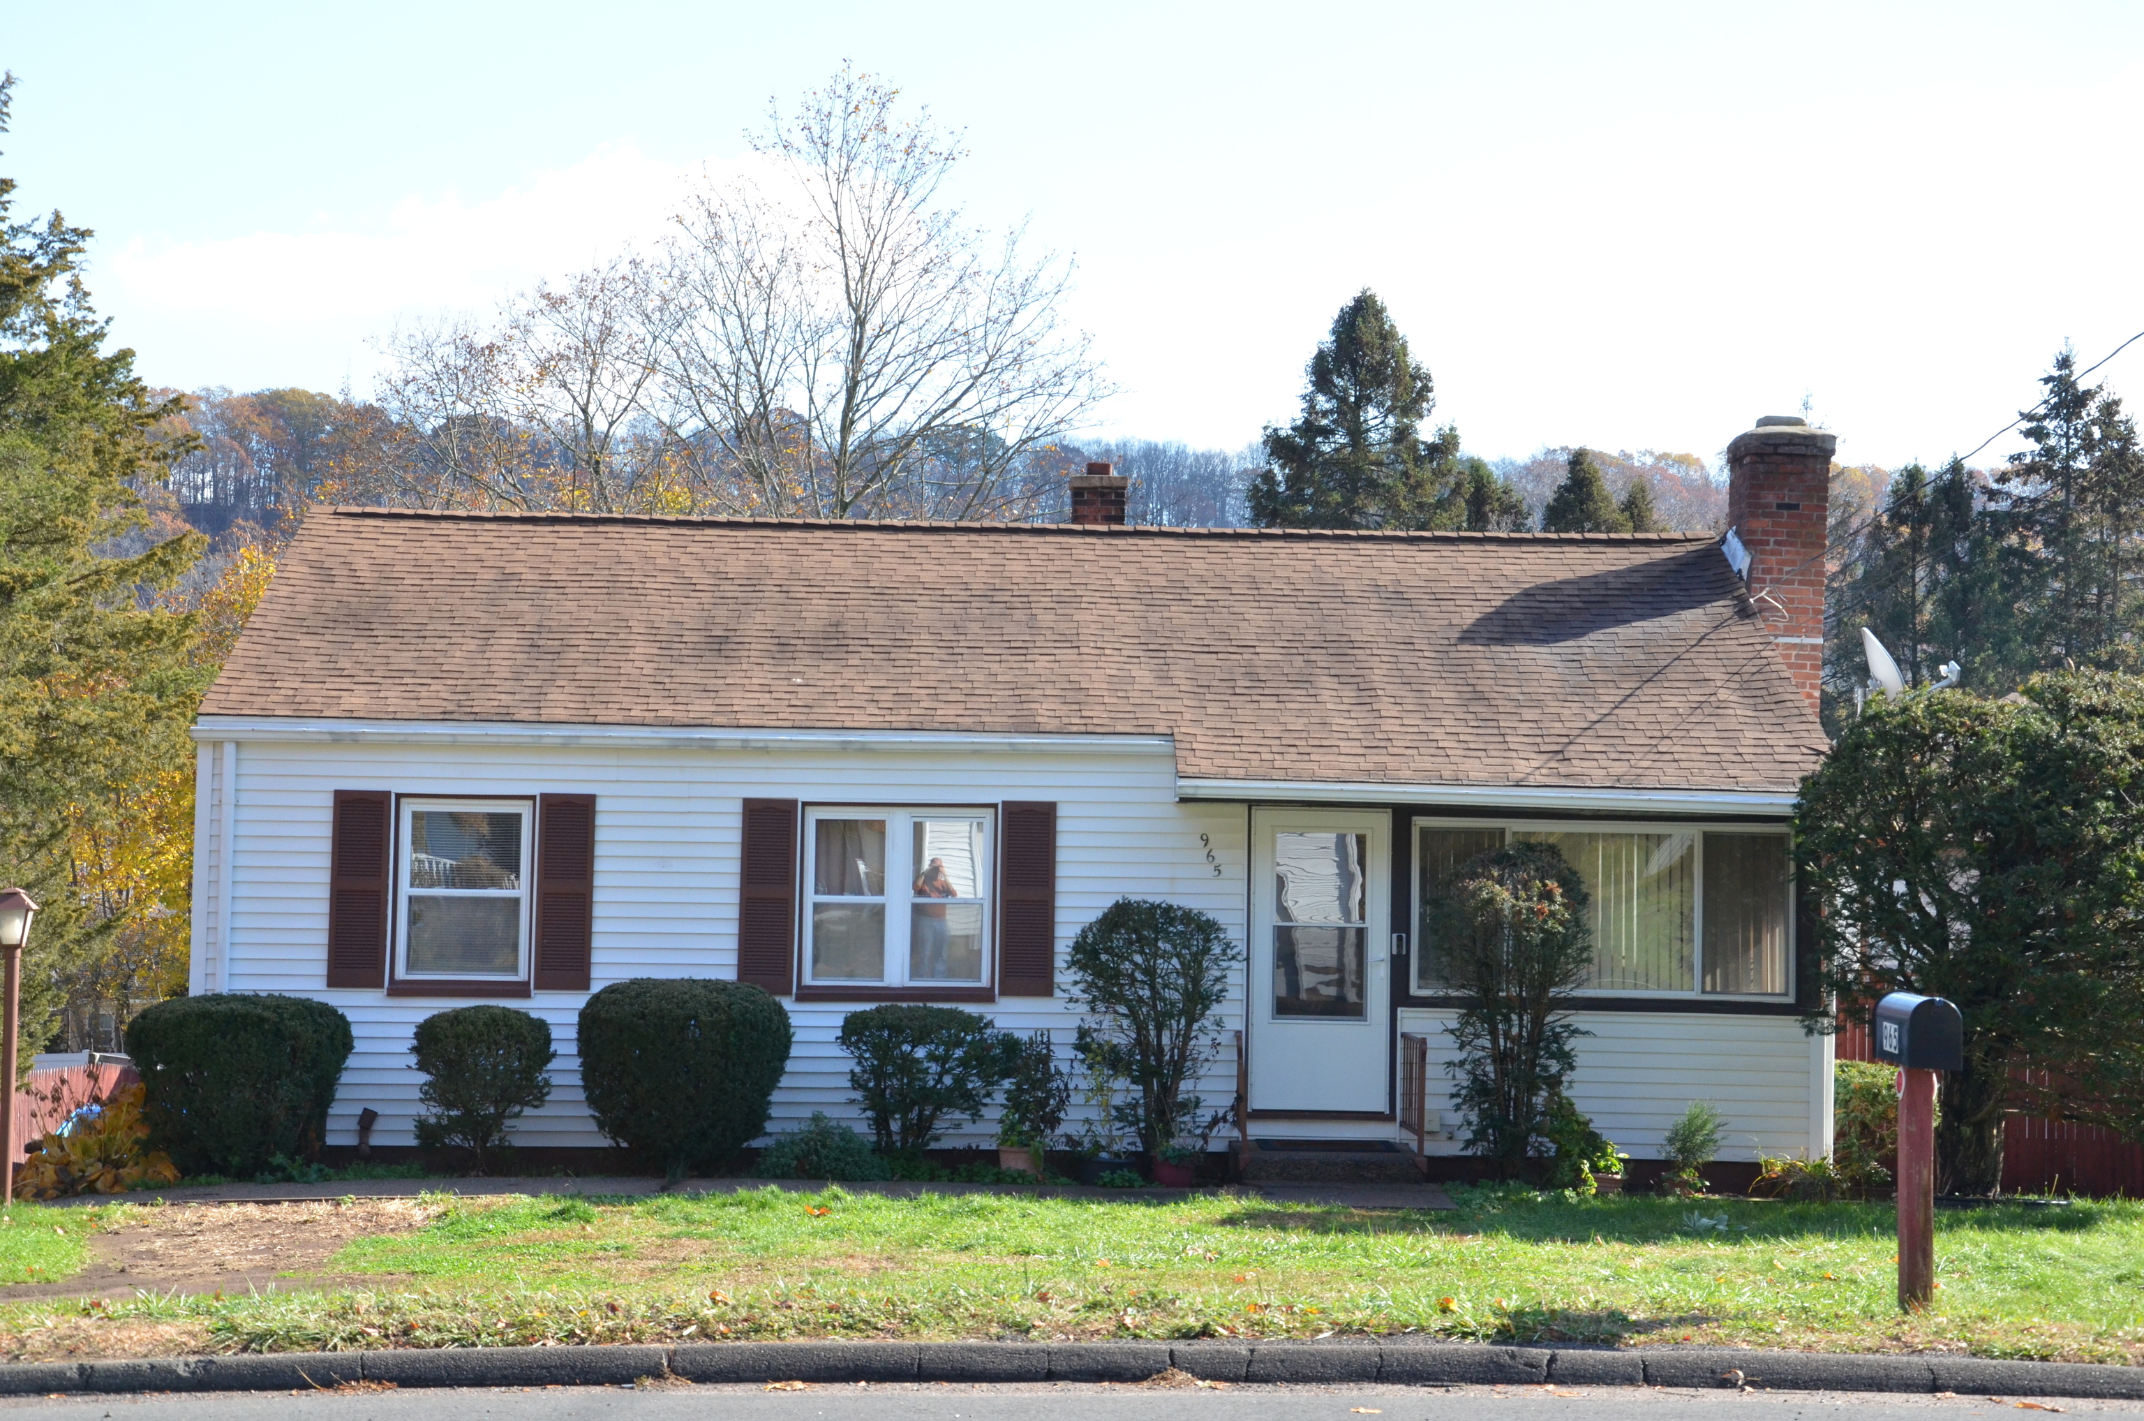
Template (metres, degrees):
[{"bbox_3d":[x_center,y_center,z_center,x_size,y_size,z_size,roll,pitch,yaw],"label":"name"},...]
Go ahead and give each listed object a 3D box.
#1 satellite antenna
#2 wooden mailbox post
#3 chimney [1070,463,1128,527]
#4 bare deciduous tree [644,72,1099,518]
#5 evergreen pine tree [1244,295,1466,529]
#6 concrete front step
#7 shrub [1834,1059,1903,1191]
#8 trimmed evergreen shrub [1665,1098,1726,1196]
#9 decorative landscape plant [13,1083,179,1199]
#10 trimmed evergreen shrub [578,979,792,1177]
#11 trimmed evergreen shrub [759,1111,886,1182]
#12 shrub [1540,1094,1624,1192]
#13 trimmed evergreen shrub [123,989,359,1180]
[{"bbox_3d":[5.851,-0.332,27.000,0.310,0.530,0.550,1,-3,-2],"label":"satellite antenna"},{"bbox_3d":[2.685,1.400,11.920,0.175,0.985,0.480,1,-3,-2],"label":"wooden mailbox post"},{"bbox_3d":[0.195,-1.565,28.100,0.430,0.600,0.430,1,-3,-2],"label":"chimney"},{"bbox_3d":[-2.835,-2.060,55.080,6.615,14.986,6.400,1,-3,-2],"label":"bare deciduous tree"},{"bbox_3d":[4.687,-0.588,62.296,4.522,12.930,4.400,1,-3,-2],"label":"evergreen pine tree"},{"bbox_3d":[1.657,2.947,24.503,1.173,0.195,1.080,1,-3,-2],"label":"concrete front step"},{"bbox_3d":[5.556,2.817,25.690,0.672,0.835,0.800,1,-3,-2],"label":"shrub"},{"bbox_3d":[4.010,2.809,24.100,0.390,0.590,0.380,1,-3,-2],"label":"trimmed evergreen shrub"},{"bbox_3d":[-5.898,2.604,22.600,1.000,0.690,0.900,1,-3,-2],"label":"decorative landscape plant"},{"bbox_3d":[-2.464,2.338,23.800,1.340,1.240,1.200,1,-3,-2],"label":"trimmed evergreen shrub"},{"bbox_3d":[-1.652,2.841,24.558,0.812,0.421,0.700,1,-3,-2],"label":"trimmed evergreen shrub"},{"bbox_3d":[3.367,2.845,24.679,0.533,0.615,0.580,1,-3,-2],"label":"shrub"},{"bbox_3d":[-5.257,2.365,23.650,1.400,1.150,1.200,1,-3,-2],"label":"trimmed evergreen shrub"}]

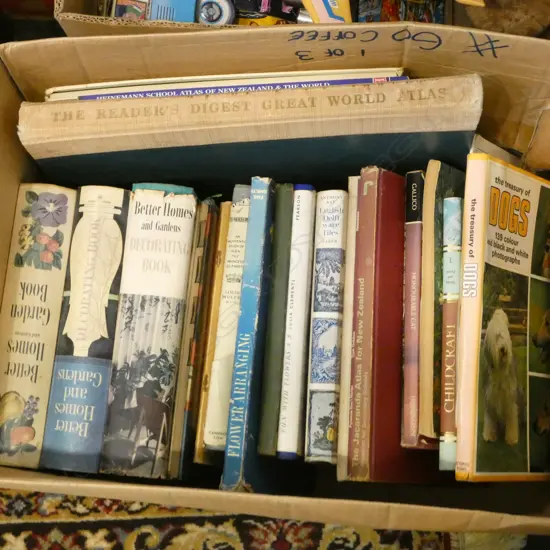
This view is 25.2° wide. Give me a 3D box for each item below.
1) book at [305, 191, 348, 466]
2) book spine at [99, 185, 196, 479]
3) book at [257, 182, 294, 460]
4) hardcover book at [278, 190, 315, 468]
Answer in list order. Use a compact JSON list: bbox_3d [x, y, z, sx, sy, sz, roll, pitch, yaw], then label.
[{"bbox_3d":[0.079,0.062,1.185,0.029,0.185,0.245,-2,78,21],"label":"book"},{"bbox_3d":[-0.107,0.073,1.179,0.058,0.215,0.260,4,75,2],"label":"book spine"},{"bbox_3d":[0.028,0.056,1.184,0.018,0.180,0.246,0,78,17],"label":"book"},{"bbox_3d":[0.048,0.058,1.185,0.021,0.182,0.248,0,78,18],"label":"hardcover book"}]

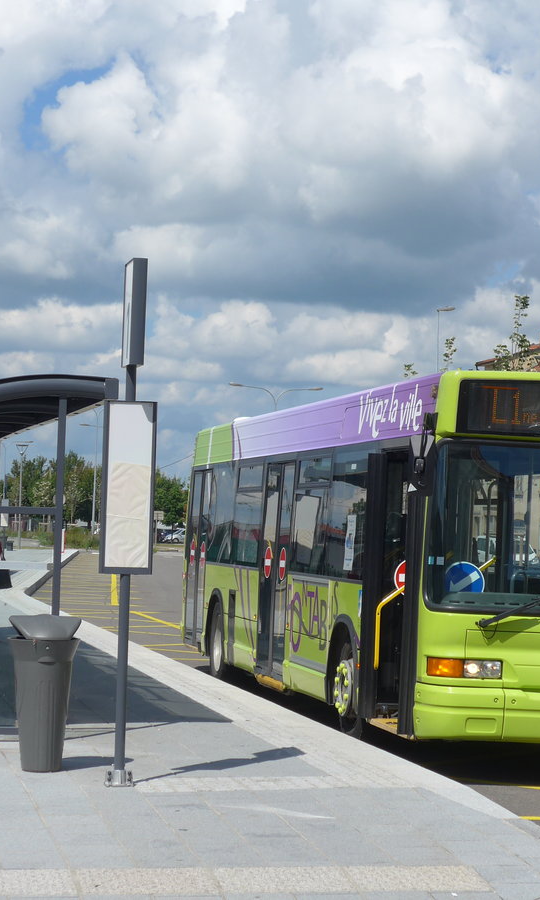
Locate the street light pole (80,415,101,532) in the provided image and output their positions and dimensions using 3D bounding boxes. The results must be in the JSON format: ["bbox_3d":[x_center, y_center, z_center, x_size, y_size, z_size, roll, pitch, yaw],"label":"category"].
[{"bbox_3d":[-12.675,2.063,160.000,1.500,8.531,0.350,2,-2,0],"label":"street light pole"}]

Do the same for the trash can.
[{"bbox_3d":[-1.363,1.442,13.682,0.440,0.930,0.440,2,-2,0],"label":"trash can"}]

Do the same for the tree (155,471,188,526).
[{"bbox_3d":[-9.662,5.605,225.000,4.100,6.785,4.100,2,-2,-11],"label":"tree"}]

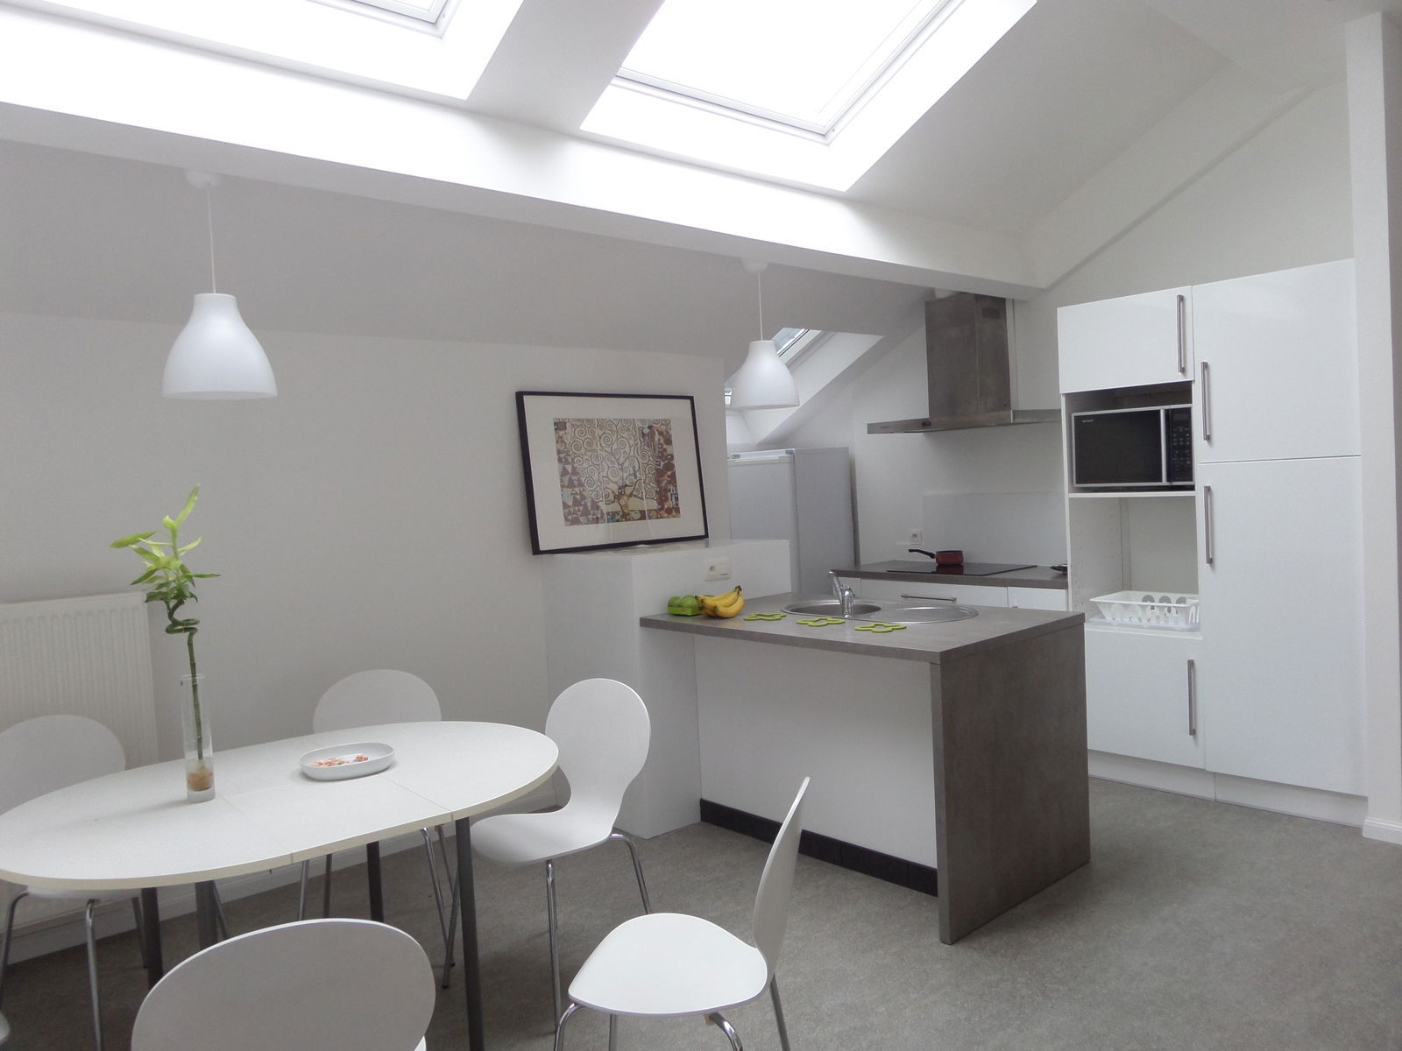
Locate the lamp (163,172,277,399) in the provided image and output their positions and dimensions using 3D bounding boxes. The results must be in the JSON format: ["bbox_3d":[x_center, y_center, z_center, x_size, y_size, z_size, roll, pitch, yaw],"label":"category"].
[{"bbox_3d":[-1.303,-0.642,2.595,0.280,0.590,0.280,-5,3,-41],"label":"lamp"}]

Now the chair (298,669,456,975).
[{"bbox_3d":[-1.077,0.955,3.220,0.480,0.865,0.510,-3,2,-10],"label":"chair"}]

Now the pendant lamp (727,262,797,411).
[{"bbox_3d":[0.235,-0.760,3.837,0.280,0.580,0.280,-3,2,0],"label":"pendant lamp"}]

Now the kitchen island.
[{"bbox_3d":[0.602,0.818,3.865,0.935,0.920,1.515,-5,3,-41],"label":"kitchen island"}]

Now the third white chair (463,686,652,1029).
[{"bbox_3d":[-0.451,0.935,2.944,0.480,0.865,0.510,-1,3,39],"label":"third white chair"}]

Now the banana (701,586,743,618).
[{"bbox_3d":[0.086,0.318,4.049,0.175,0.115,0.090,-3,2,1],"label":"banana"}]

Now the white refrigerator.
[{"bbox_3d":[0.615,0.343,6.415,0.580,1.665,0.600,-5,3,-41],"label":"white refrigerator"}]

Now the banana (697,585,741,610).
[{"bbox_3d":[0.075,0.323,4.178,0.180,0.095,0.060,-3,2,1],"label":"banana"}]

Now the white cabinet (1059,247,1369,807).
[{"bbox_3d":[2.344,0.074,4.334,0.610,2.195,1.190,-5,3,-41],"label":"white cabinet"}]

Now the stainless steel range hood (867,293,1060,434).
[{"bbox_3d":[1.429,-0.893,5.344,0.510,0.735,0.910,-5,3,-41],"label":"stainless steel range hood"}]

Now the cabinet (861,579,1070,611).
[{"bbox_3d":[1.526,0.731,5.337,0.600,0.885,1.420,-5,3,-41],"label":"cabinet"}]

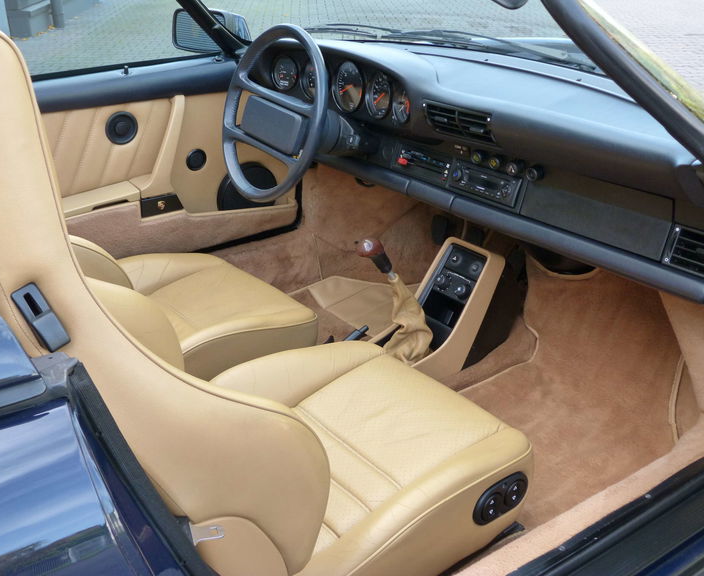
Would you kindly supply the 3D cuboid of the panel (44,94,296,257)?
[{"bbox_3d":[-0.535,-0.230,2.061,1.000,0.415,0.110,-16,28,-34],"label":"panel"}]

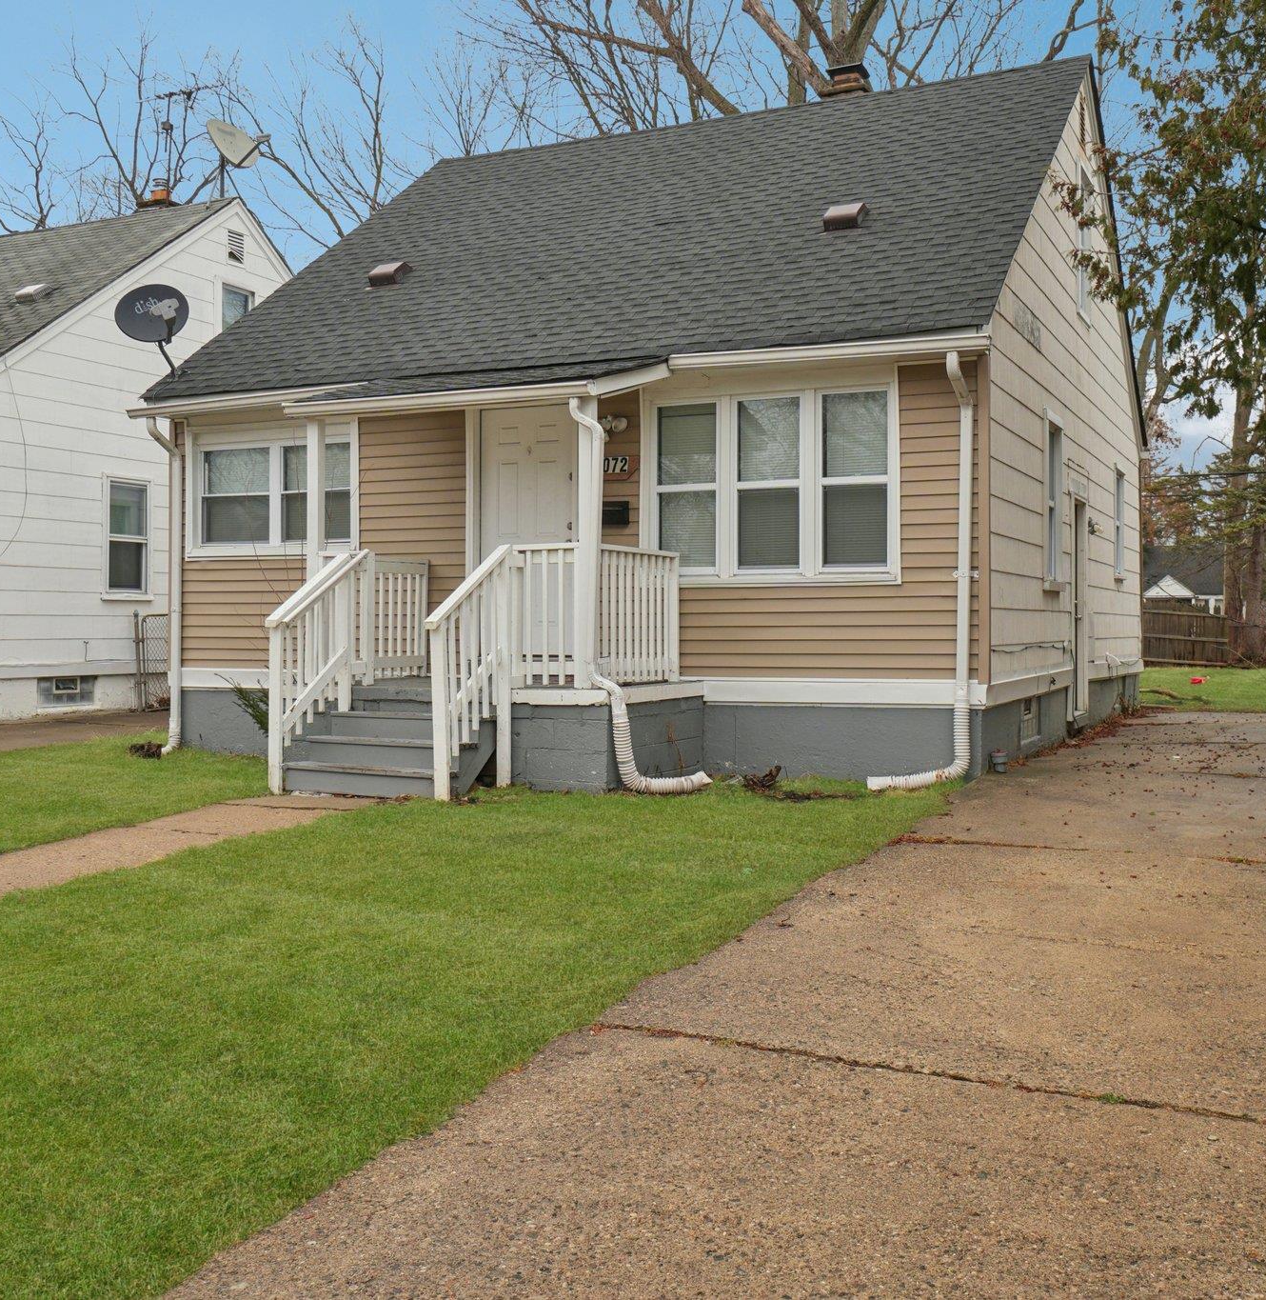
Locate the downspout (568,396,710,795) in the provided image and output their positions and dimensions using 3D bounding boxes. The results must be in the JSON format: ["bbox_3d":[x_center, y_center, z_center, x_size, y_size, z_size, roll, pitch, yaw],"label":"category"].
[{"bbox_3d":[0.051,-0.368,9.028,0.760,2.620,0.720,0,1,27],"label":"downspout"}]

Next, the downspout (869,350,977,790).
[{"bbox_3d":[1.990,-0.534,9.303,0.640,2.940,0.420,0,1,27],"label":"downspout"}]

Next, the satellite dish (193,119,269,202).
[{"bbox_3d":[-5.129,-6.260,17.300,0.750,1.030,0.780,1,1,36],"label":"satellite dish"}]

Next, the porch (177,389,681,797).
[{"bbox_3d":[-1.257,-0.491,9.874,2.800,2.800,2.400,0,1,27],"label":"porch"}]

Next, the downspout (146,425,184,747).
[{"bbox_3d":[-4.364,-0.604,12.561,0.120,3.060,0.400,0,1,27],"label":"downspout"}]

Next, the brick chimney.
[{"bbox_3d":[2.304,-5.897,14.550,0.450,0.550,0.430,0,1,27],"label":"brick chimney"}]

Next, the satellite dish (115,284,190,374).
[{"bbox_3d":[-4.419,-2.950,12.450,0.660,0.830,0.520,-1,1,-30],"label":"satellite dish"}]

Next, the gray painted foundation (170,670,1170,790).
[{"bbox_3d":[0.708,0.579,14.307,7.480,0.550,9.650,0,1,27],"label":"gray painted foundation"}]

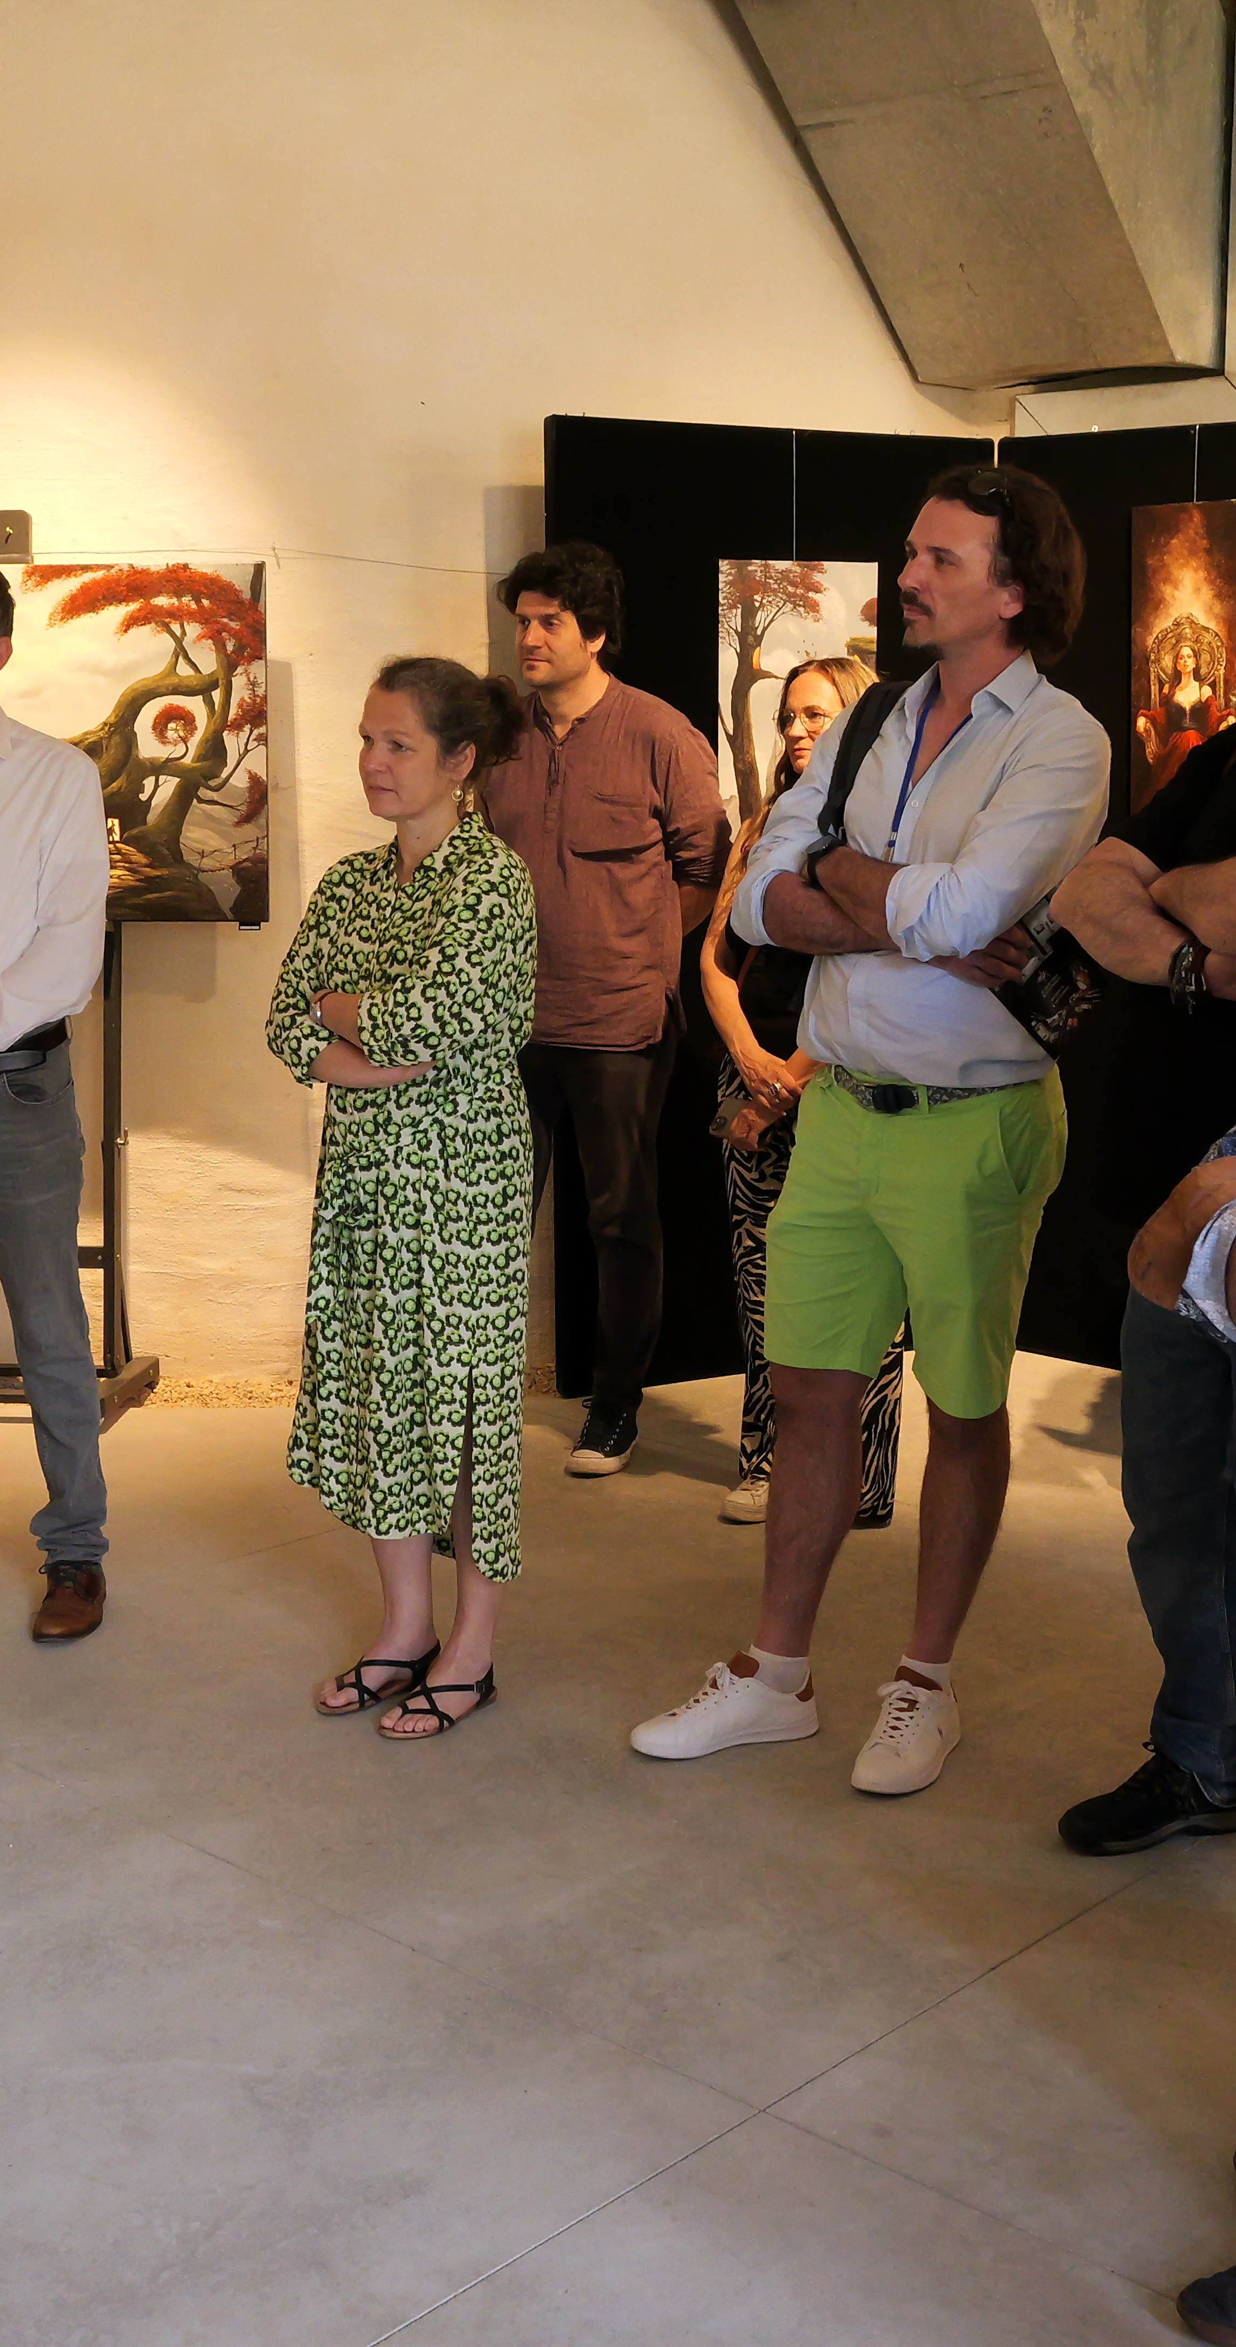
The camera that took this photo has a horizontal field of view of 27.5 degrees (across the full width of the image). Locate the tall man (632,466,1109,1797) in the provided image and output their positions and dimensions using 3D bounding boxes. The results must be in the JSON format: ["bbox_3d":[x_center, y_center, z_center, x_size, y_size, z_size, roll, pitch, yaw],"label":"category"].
[{"bbox_3d":[0.367,-0.063,3.605,0.590,1.832,0.500,7,13,36],"label":"tall man"}]

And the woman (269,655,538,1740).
[{"bbox_3d":[-0.316,0.036,3.786,0.380,1.582,0.440,-10,14,-42],"label":"woman"}]

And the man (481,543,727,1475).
[{"bbox_3d":[-0.048,-0.346,5.199,0.540,1.837,0.380,8,13,39],"label":"man"}]

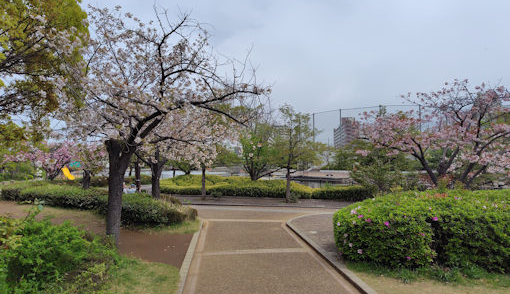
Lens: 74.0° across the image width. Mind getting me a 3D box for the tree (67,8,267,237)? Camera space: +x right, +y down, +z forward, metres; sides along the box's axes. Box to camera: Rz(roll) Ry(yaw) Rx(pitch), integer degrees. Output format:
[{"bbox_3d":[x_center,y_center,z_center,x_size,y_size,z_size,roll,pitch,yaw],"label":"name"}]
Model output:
[{"bbox_3d":[-1.797,-0.422,6.650,3.900,4.600,3.700,0,-3,0],"label":"tree"}]

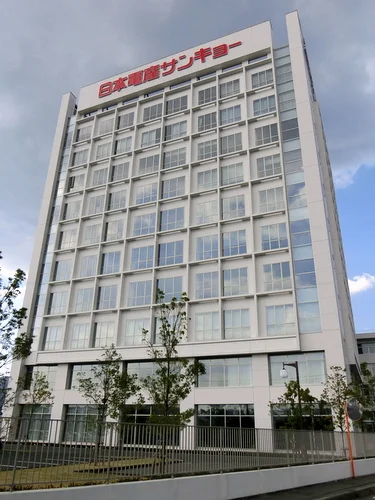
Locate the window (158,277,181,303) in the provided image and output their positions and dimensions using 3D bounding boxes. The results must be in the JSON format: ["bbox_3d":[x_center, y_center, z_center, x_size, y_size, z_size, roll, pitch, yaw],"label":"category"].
[{"bbox_3d":[-1.872,3.882,35.732,2.903,2.528,0.150,-9,-25,22],"label":"window"}]

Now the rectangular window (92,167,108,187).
[{"bbox_3d":[-11.482,-9.558,47.984,2.510,2.740,0.200,-9,-25,22],"label":"rectangular window"}]

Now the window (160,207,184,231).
[{"bbox_3d":[-1.623,-3.172,38.946,2.900,2.670,0.200,-8,-24,22],"label":"window"}]

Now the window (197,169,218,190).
[{"bbox_3d":[2.230,-7.434,38.934,2.470,2.530,0.200,-8,-24,22],"label":"window"}]

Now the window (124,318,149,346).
[{"bbox_3d":[-4.973,8.351,36.637,2.960,2.610,0.150,-8,-25,21],"label":"window"}]

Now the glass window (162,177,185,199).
[{"bbox_3d":[-1.603,-7.156,41.791,2.950,2.450,0.150,-8,-25,21],"label":"glass window"}]

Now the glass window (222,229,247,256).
[{"bbox_3d":[4.724,-0.651,36.511,2.480,2.710,0.200,-9,-25,22],"label":"glass window"}]

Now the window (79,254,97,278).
[{"bbox_3d":[-11.046,1.691,40.966,2.409,2.528,0.150,-9,-25,22],"label":"window"}]

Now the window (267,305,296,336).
[{"bbox_3d":[8.162,6.181,31.699,2.390,2.570,0.150,-8,-25,21],"label":"window"}]

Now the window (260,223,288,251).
[{"bbox_3d":[8.402,-1.250,34.784,2.440,2.550,0.150,-8,-25,21],"label":"window"}]

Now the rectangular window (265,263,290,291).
[{"bbox_3d":[8.375,2.516,33.422,2.600,2.750,0.200,-9,-25,22],"label":"rectangular window"}]

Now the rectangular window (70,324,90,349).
[{"bbox_3d":[-11.184,8.857,37.948,2.409,2.528,0.150,-9,-25,22],"label":"rectangular window"}]

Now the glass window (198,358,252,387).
[{"bbox_3d":[3.149,10.473,30.941,4.980,2.410,0.200,-8,-24,22],"label":"glass window"}]

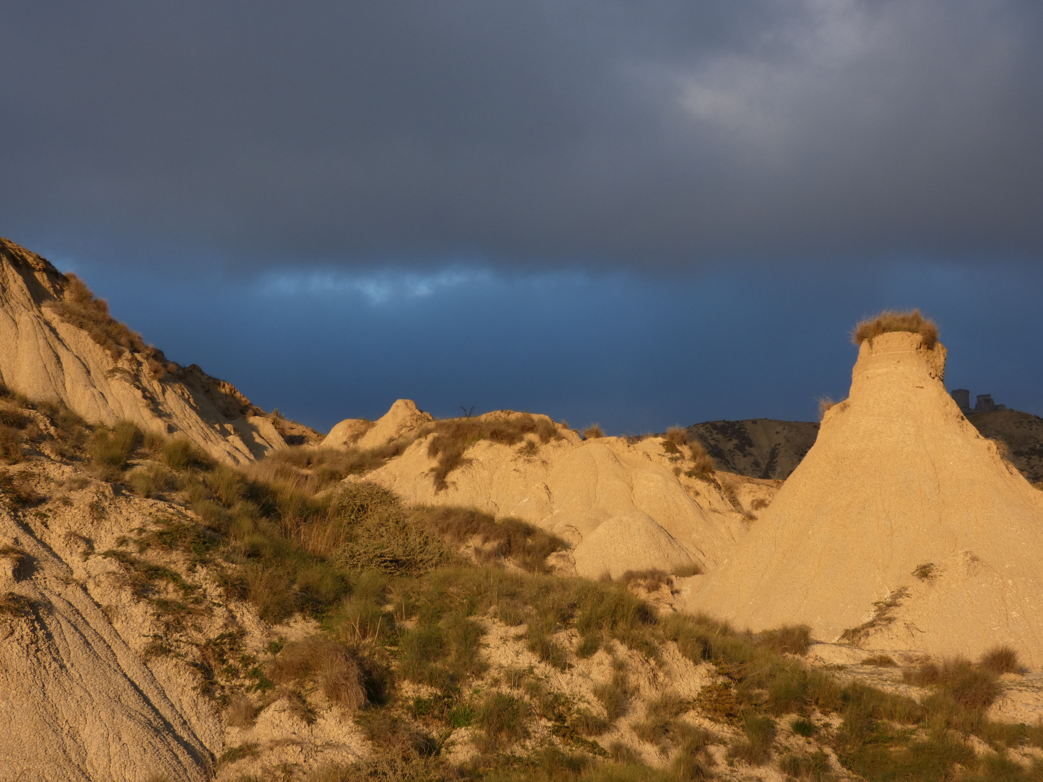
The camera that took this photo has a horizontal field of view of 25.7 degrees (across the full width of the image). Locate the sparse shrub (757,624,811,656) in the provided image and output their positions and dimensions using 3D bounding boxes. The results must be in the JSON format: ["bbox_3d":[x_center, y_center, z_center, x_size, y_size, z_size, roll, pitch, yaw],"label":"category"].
[{"bbox_3d":[4.820,4.566,42.000,0.986,0.540,0.917,0,-2,0],"label":"sparse shrub"}]

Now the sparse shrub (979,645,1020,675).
[{"bbox_3d":[7.944,4.462,38.000,0.676,0.500,0.642,0,-2,0],"label":"sparse shrub"}]

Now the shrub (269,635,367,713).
[{"bbox_3d":[-2.491,3.467,28.000,1.186,0.947,1.008,0,-2,0],"label":"shrub"}]

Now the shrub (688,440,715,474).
[{"bbox_3d":[4.708,1.719,60.000,0.726,0.852,0.726,0,-2,0],"label":"shrub"}]

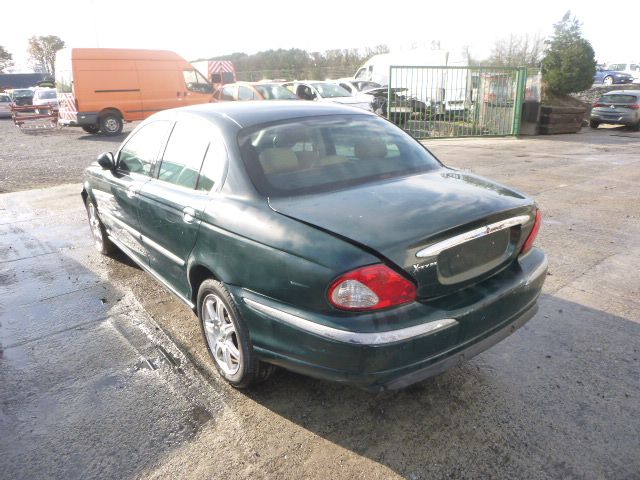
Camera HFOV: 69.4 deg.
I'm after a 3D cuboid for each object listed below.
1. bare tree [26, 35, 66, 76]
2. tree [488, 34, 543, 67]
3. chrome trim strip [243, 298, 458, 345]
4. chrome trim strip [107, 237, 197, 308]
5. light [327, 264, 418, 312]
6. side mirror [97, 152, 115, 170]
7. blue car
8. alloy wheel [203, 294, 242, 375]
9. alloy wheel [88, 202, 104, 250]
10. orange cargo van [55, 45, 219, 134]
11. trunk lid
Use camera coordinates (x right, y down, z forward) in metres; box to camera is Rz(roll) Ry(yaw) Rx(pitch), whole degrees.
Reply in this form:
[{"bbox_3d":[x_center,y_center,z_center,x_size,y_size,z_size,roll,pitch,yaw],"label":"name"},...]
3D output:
[{"bbox_3d":[-32.605,-21.062,55.000,3.808,6.340,3.808,-10,21,-27],"label":"bare tree"},{"bbox_3d":[23.264,-21.479,55.000,5.950,5.993,5.950,7,20,21],"label":"tree"},{"bbox_3d":[0.110,0.316,2.084,0.640,0.080,0.760,-15,23,-36],"label":"chrome trim strip"},{"bbox_3d":[-1.365,0.198,3.562,0.040,0.055,1.920,-15,23,-36],"label":"chrome trim strip"},{"bbox_3d":[0.215,0.187,1.848,0.400,0.220,0.200,-9,21,-25],"label":"light"},{"bbox_3d":[-1.672,-0.625,3.600,0.200,0.150,0.130,-15,23,-36],"label":"side mirror"},{"bbox_3d":[19.305,-11.543,32.319,1.760,1.430,4.300,-12,22,-31],"label":"blue car"},{"bbox_3d":[-0.491,0.509,2.621,0.180,0.460,0.460,-15,23,-36],"label":"alloy wheel"},{"bbox_3d":[-2.166,-0.157,4.645,0.180,0.460,0.460,-15,23,-36],"label":"alloy wheel"},{"bbox_3d":[-5.815,-5.064,15.905,5.380,2.580,2.000,-16,24,-39],"label":"orange cargo van"},{"bbox_3d":[0.497,-0.091,2.415,1.240,0.380,0.860,-15,23,-36],"label":"trunk lid"}]

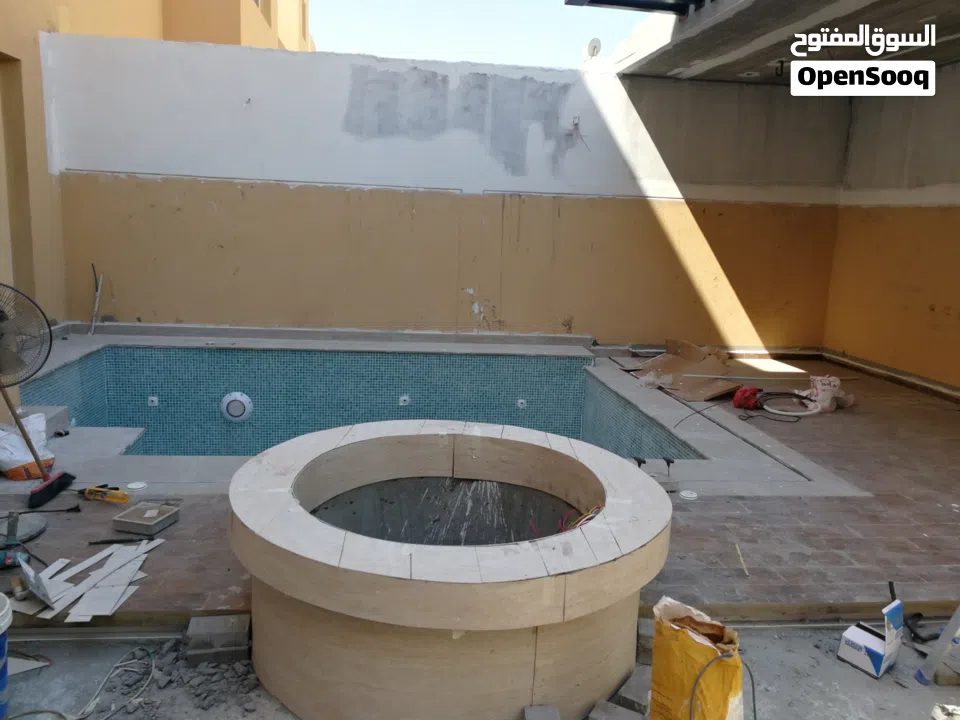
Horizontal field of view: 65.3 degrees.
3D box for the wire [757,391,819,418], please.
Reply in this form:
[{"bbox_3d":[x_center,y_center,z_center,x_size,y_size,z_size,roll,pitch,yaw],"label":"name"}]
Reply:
[{"bbox_3d":[2.433,0.341,5.920,0.480,0.090,0.500,7,12,23],"label":"wire"}]

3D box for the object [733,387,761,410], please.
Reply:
[{"bbox_3d":[2.069,0.303,5.814,0.200,0.165,0.160,6,11,17],"label":"object"}]

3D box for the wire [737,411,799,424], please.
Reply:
[{"bbox_3d":[2.185,0.418,5.637,0.475,0.030,0.240,3,11,2],"label":"wire"}]

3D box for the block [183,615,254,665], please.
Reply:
[{"bbox_3d":[-0.884,0.951,2.539,0.200,0.120,0.110,1,11,-8],"label":"block"}]

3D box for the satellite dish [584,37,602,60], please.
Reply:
[{"bbox_3d":[4.111,-11.268,27.000,0.300,0.660,0.620,11,14,36],"label":"satellite dish"}]

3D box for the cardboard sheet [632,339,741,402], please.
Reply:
[{"bbox_3d":[1.935,0.074,6.939,0.850,0.190,1.750,6,11,15],"label":"cardboard sheet"}]

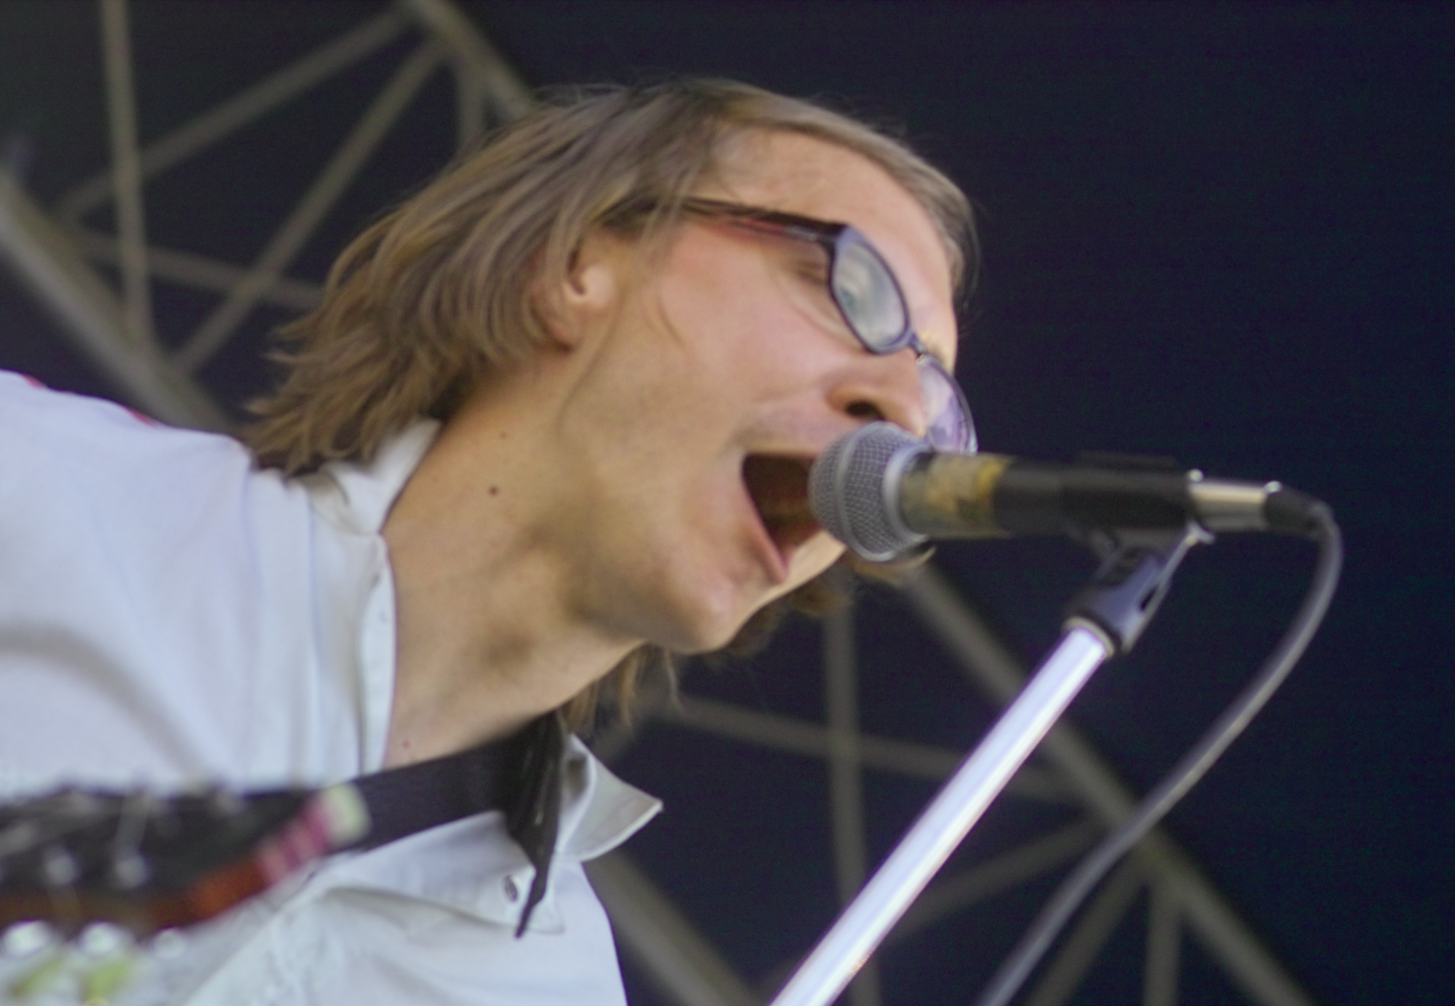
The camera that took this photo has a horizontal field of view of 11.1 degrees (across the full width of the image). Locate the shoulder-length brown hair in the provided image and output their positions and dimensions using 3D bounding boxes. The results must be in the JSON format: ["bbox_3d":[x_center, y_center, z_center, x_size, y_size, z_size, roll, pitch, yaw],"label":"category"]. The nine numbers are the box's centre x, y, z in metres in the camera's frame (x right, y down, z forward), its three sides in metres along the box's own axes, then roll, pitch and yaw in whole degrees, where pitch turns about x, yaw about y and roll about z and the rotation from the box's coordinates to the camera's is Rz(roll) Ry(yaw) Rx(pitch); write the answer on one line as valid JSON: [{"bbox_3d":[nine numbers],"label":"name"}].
[{"bbox_3d":[-0.034,-0.049,2.926,0.268,0.248,0.200,-7,-46,38],"label":"shoulder-length brown hair"}]

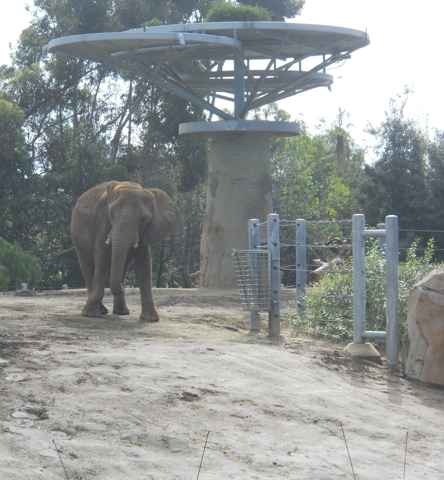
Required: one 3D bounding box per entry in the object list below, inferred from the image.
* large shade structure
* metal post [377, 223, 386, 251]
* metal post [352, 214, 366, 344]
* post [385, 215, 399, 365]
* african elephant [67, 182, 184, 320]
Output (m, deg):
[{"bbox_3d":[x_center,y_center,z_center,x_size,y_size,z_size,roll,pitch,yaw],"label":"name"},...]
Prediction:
[{"bbox_3d":[-0.488,-2.658,57.000,10.200,8.400,9.000,0,0,0],"label":"large shade structure"},{"bbox_3d":[3.132,0.627,35.494,0.175,1.900,0.175,0,0,0],"label":"metal post"},{"bbox_3d":[2.101,0.612,27.594,0.175,2.000,0.175,0,0,0],"label":"metal post"},{"bbox_3d":[2.520,0.739,26.693,0.175,2.200,0.175,0,0,0],"label":"post"},{"bbox_3d":[-1.782,0.201,33.800,2.000,2.550,3.500,0,0,-12],"label":"african elephant"}]

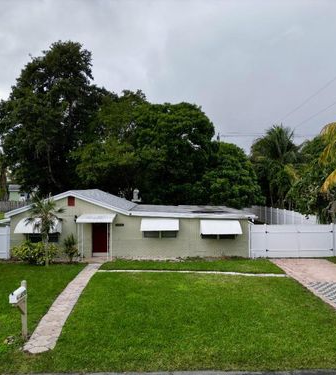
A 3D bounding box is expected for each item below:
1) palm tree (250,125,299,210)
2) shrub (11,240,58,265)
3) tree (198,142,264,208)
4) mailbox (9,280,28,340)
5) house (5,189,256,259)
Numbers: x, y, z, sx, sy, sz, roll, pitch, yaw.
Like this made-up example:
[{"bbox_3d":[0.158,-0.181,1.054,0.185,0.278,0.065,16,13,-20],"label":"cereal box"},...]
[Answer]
[{"bbox_3d":[12.700,-1.700,41.000,5.900,11.600,5.800,0,0,-2],"label":"palm tree"},{"bbox_3d":[-7.430,3.480,19.300,2.600,1.180,1.400,0,0,-2],"label":"shrub"},{"bbox_3d":[6.600,-0.300,36.000,7.400,8.800,7.200,0,0,-2],"label":"tree"},{"bbox_3d":[-3.900,3.260,9.050,0.260,1.580,0.680,0,0,3],"label":"mailbox"},{"bbox_3d":[-2.150,2.080,24.300,14.400,3.950,9.500,0,0,-2],"label":"house"}]

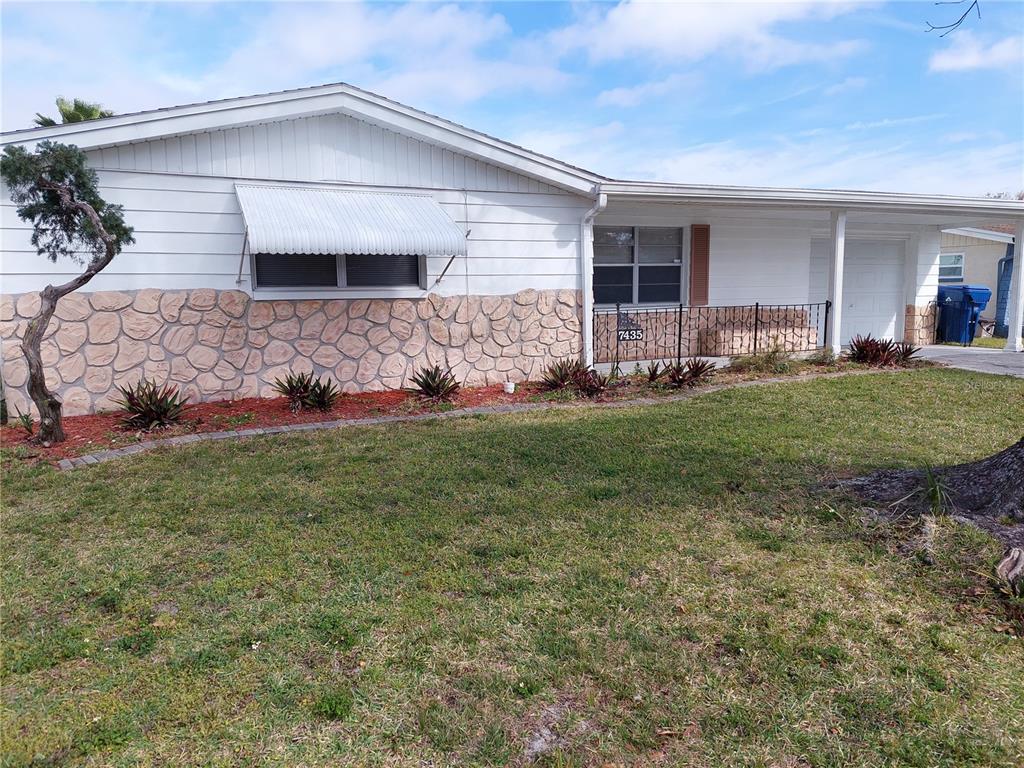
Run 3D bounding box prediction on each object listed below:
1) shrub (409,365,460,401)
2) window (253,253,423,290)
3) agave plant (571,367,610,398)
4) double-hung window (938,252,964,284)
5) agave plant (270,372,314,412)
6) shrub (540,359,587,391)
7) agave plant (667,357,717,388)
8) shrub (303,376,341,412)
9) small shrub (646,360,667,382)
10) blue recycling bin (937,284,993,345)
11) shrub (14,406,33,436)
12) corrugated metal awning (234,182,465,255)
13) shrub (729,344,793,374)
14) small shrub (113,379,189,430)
[{"bbox_3d":[-0.942,-0.024,8.576,0.630,0.426,0.599,-1,7,0],"label":"shrub"},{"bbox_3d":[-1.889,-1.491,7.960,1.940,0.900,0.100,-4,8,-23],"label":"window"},{"bbox_3d":[0.873,-0.022,7.900,0.430,0.340,0.410,-1,7,0],"label":"agave plant"},{"bbox_3d":[11.404,-3.044,18.600,0.100,0.760,0.920,-4,7,-22],"label":"double-hung window"},{"bbox_3d":[-2.454,0.072,7.901,0.491,0.447,0.467,-4,8,-25],"label":"agave plant"},{"bbox_3d":[0.682,-0.139,9.416,0.612,0.400,0.581,-1,7,0],"label":"shrub"},{"bbox_3d":[2.162,-0.145,8.550,0.530,0.360,0.480,-4,8,-23],"label":"agave plant"},{"bbox_3d":[-2.122,0.105,7.876,0.423,0.379,0.402,-4,8,-25],"label":"shrub"},{"bbox_3d":[2.043,-0.183,10.029,0.283,0.298,0.269,-1,7,0],"label":"small shrub"},{"bbox_3d":[8.776,-1.326,13.800,0.660,1.110,0.780,-3,7,-14],"label":"blue recycling bin"},{"bbox_3d":[-4.197,0.322,6.100,0.140,0.260,0.150,-4,8,-23],"label":"shrub"},{"bbox_3d":[-1.825,-1.863,8.106,2.391,0.840,1.170,-4,8,-25],"label":"corrugated metal awning"},{"bbox_3d":[3.307,-0.326,9.450,0.790,0.370,0.520,-4,8,-23],"label":"shrub"},{"bbox_3d":[-3.544,0.189,6.924,0.744,0.488,0.707,-4,8,-25],"label":"small shrub"}]

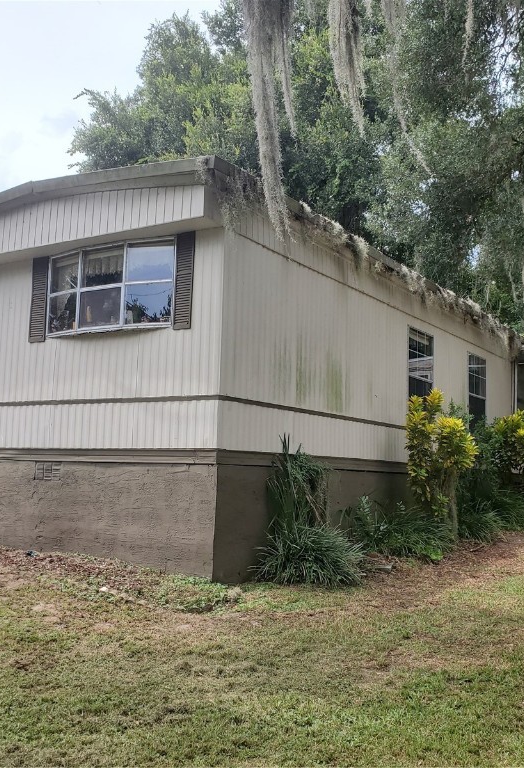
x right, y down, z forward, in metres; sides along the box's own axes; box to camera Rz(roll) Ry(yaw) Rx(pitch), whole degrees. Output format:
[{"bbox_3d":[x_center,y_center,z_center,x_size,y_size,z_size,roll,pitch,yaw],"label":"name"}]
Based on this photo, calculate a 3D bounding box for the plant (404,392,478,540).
[{"bbox_3d":[2.578,1.118,10.983,0.900,2.030,0.880,-2,-8,33],"label":"plant"}]

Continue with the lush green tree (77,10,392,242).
[{"bbox_3d":[-1.186,-3.888,21.565,8.800,14.270,8.500,2,-6,0],"label":"lush green tree"}]

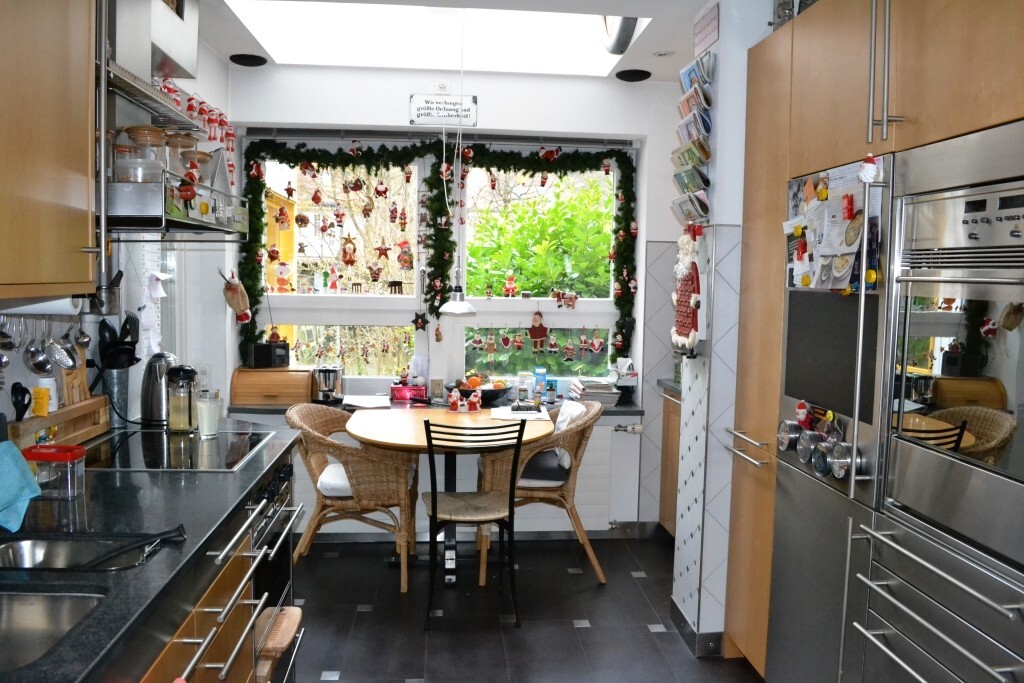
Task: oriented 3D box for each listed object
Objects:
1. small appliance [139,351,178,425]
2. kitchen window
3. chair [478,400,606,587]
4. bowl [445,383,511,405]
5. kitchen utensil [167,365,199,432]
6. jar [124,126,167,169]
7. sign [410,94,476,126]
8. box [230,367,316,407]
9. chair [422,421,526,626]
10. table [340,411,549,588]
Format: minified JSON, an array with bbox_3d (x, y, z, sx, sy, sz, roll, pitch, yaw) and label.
[{"bbox_3d":[-1.363,0.177,2.974,0.148,0.285,0.180,-1,5,-25],"label":"small appliance"},{"bbox_3d":[-0.400,-0.505,4.385,2.220,1.240,0.140,1,5,-5],"label":"kitchen window"},{"bbox_3d":[0.148,0.738,3.914,0.620,0.835,0.580,1,5,-4],"label":"chair"},{"bbox_3d":[-0.194,0.306,4.373,0.380,0.115,0.380,1,5,-5],"label":"bowl"},{"bbox_3d":[-1.216,0.208,2.841,0.120,0.247,0.120,-1,5,-23],"label":"kitchen utensil"},{"bbox_3d":[-1.115,-0.560,2.340,0.132,0.190,0.132,1,5,-5],"label":"jar"},{"bbox_3d":[-0.362,-1.229,4.086,0.355,0.169,0.012,1,5,-5],"label":"sign"},{"bbox_3d":[-1.327,0.246,4.312,0.443,0.197,0.250,1,5,-5],"label":"box"},{"bbox_3d":[-0.172,0.749,3.442,0.430,0.890,0.500,1,5,-5],"label":"chair"},{"bbox_3d":[-0.306,0.786,3.831,1.010,0.746,0.980,1,5,-5],"label":"table"}]

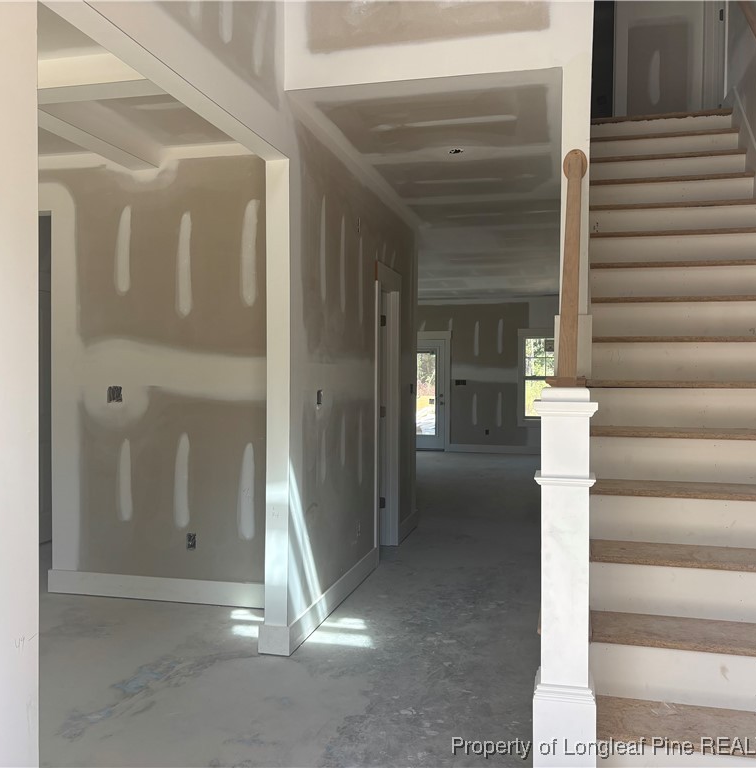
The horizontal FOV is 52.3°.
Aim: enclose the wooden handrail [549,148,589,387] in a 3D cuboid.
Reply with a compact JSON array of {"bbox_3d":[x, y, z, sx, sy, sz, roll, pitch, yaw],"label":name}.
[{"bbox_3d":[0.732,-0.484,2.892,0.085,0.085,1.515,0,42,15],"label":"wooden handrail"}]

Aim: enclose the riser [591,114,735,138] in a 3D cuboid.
[{"bbox_3d":[1.882,-1.696,5.196,0.919,0.170,0.025,0,1,14],"label":"riser"}]

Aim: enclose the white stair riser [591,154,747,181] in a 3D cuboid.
[{"bbox_3d":[1.769,-1.298,4.756,0.919,0.170,0.025,0,1,14],"label":"white stair riser"}]

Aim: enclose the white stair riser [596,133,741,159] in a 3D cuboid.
[{"bbox_3d":[1.825,-1.497,4.976,0.919,0.170,0.025,0,1,14],"label":"white stair riser"}]

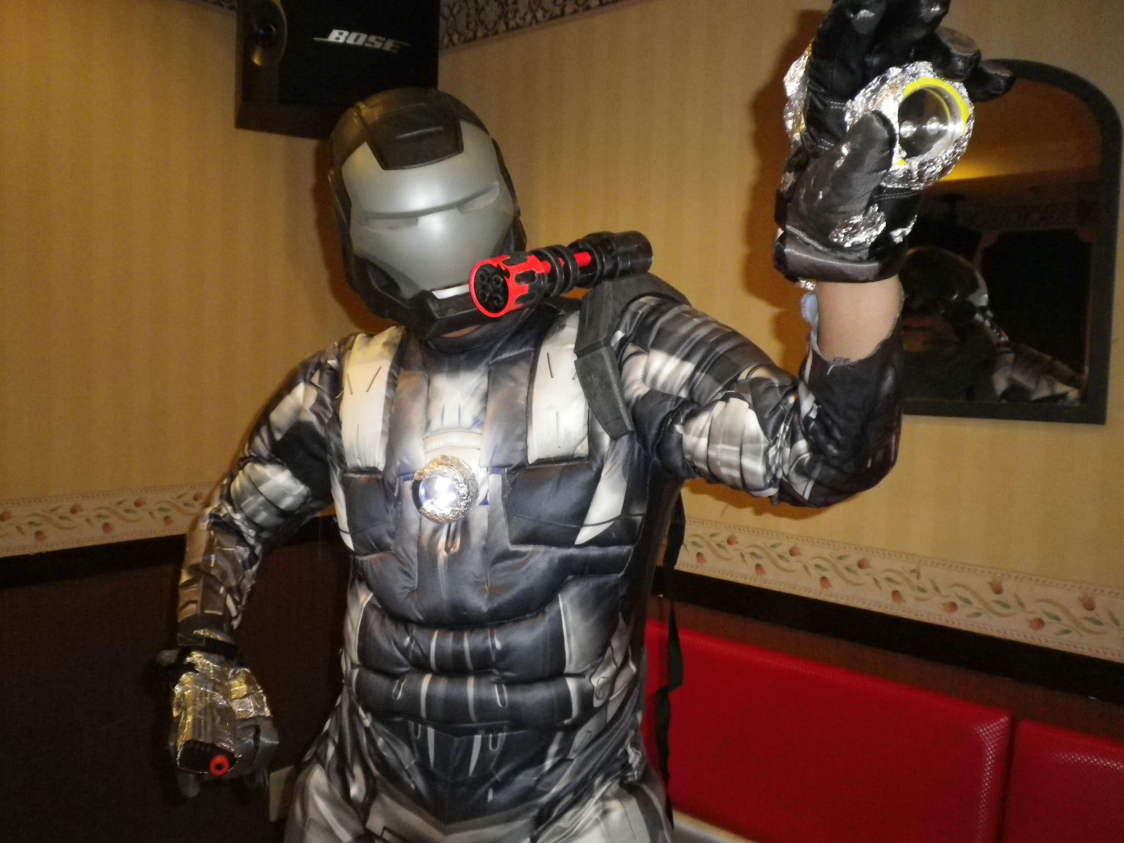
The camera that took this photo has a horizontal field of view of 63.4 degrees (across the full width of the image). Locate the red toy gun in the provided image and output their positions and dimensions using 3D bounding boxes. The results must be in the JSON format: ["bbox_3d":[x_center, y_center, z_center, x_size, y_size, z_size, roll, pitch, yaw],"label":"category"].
[{"bbox_3d":[0.008,-0.184,1.109,0.068,0.069,0.268,6,19,41],"label":"red toy gun"}]

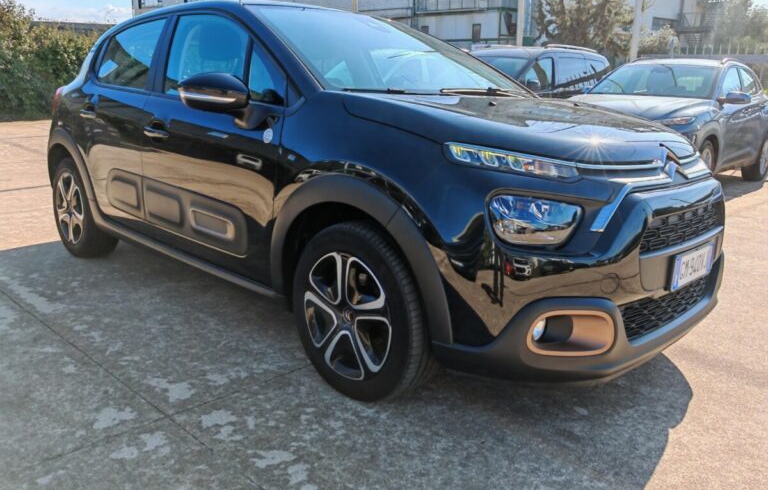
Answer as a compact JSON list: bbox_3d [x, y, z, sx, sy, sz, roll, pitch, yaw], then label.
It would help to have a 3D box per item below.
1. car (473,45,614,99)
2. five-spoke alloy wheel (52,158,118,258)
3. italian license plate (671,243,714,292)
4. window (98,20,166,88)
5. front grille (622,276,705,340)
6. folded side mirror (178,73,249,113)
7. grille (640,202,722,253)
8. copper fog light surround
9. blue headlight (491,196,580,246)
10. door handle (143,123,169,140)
[{"bbox_3d":[2.013,-2.047,9.099,1.840,1.690,4.500,13,18,38],"label":"car"},{"bbox_3d":[-1.891,-0.249,3.794,0.632,0.632,0.210,15,19,42],"label":"five-spoke alloy wheel"},{"bbox_3d":[1.032,0.069,1.985,0.020,0.115,0.360,15,19,42],"label":"italian license plate"},{"bbox_3d":[-1.276,-0.949,3.008,0.640,0.350,0.050,15,-3,42],"label":"window"},{"bbox_3d":[0.990,0.182,2.053,0.090,0.130,0.770,15,19,42],"label":"front grille"},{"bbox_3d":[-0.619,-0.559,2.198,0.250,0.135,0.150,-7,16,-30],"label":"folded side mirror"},{"bbox_3d":[1.011,-0.087,1.956,0.085,0.130,0.760,15,19,42],"label":"grille"},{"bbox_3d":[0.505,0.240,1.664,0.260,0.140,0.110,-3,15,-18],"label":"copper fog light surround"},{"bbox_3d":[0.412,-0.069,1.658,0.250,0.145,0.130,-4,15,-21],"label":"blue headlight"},{"bbox_3d":[-1.021,-0.504,2.668,0.200,0.050,0.050,15,19,42],"label":"door handle"}]

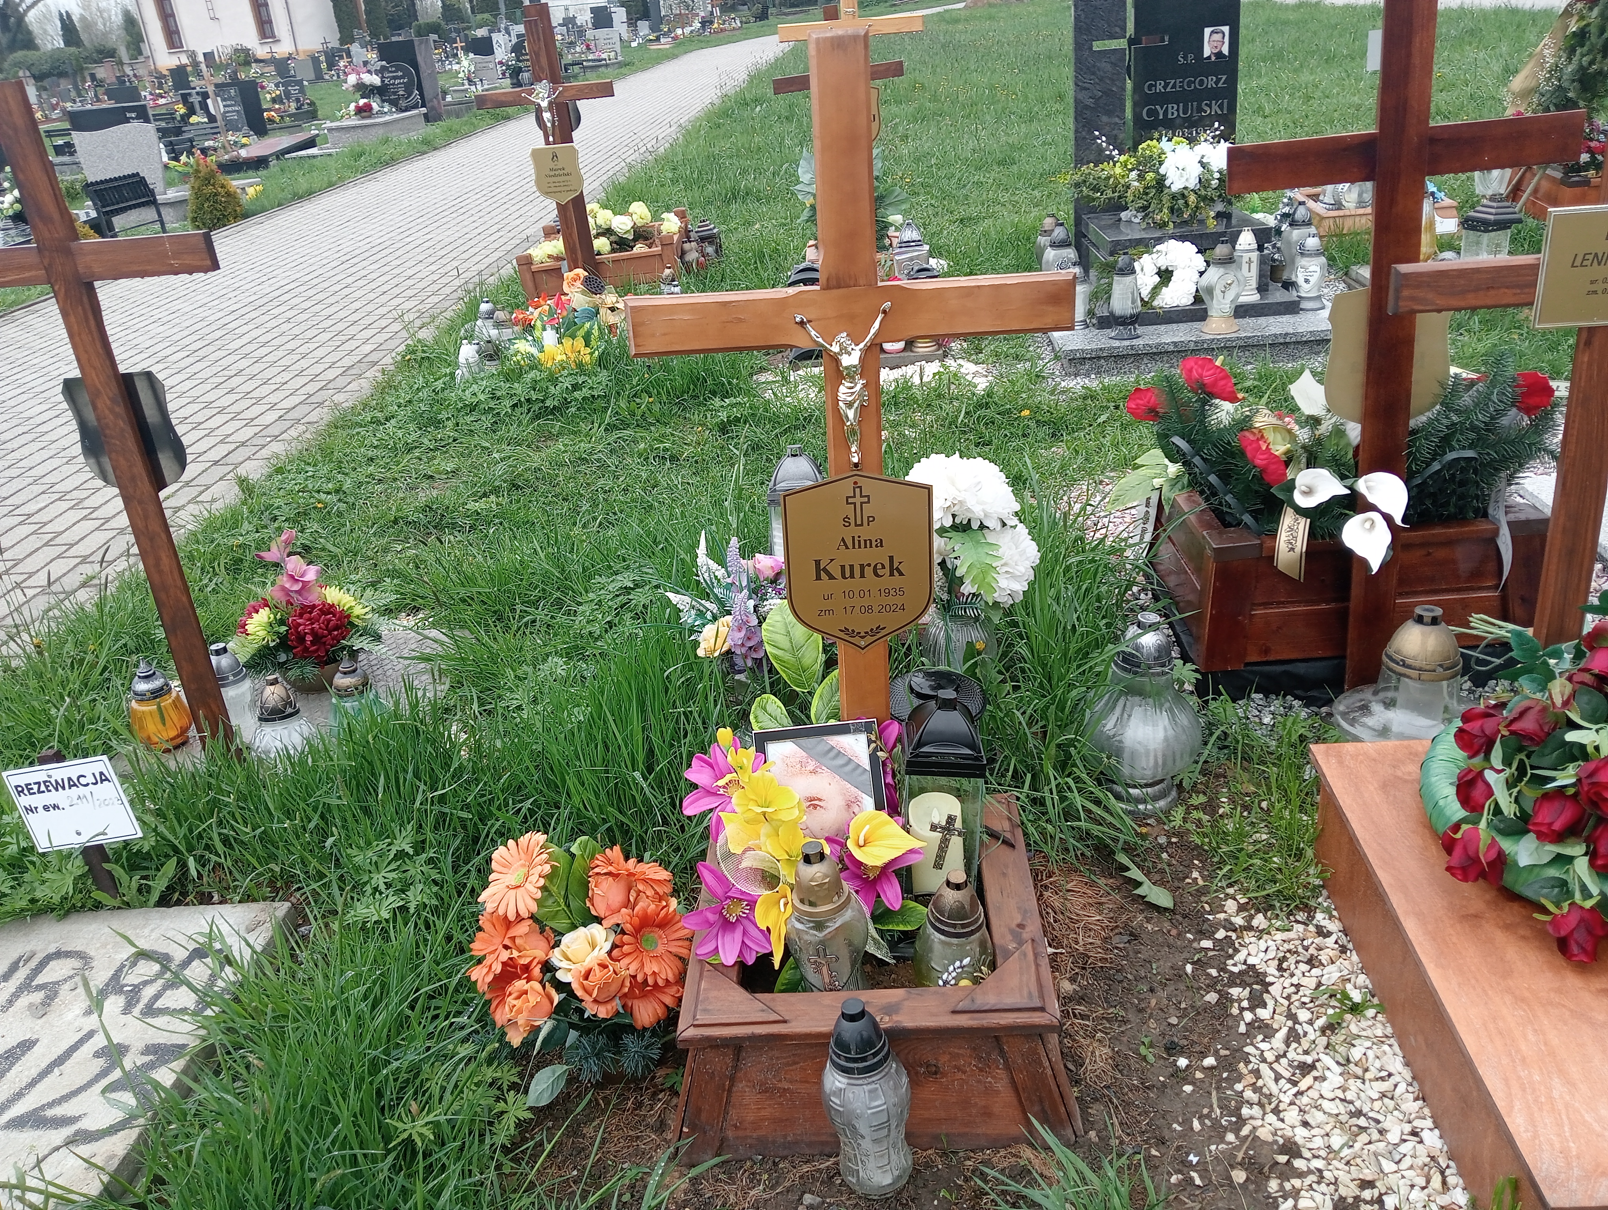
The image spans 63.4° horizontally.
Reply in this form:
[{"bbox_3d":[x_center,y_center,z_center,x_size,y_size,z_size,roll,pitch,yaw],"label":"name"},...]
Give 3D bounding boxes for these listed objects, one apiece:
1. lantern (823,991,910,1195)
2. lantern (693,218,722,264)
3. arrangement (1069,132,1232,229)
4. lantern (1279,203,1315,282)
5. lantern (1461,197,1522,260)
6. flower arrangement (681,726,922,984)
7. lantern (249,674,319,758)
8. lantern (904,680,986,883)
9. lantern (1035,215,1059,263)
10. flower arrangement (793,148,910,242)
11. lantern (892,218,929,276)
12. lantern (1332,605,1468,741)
[{"bbox_3d":[0.076,0.620,1.663,0.113,0.290,0.113,-3,25,4],"label":"lantern"},{"bbox_3d":[-0.493,-1.861,6.661,0.145,0.250,0.145,-3,25,5],"label":"lantern"},{"bbox_3d":[1.373,-1.690,5.171,0.640,0.290,0.360,-3,25,5],"label":"arrangement"},{"bbox_3d":[1.963,-1.402,5.161,0.140,0.380,0.140,-3,25,4],"label":"lantern"},{"bbox_3d":[2.910,-1.530,5.551,0.185,0.355,0.185,-13,26,-15],"label":"lantern"},{"bbox_3d":[0.001,0.354,1.830,0.330,0.300,0.230,-3,25,4],"label":"flower arrangement"},{"bbox_3d":[-0.993,0.215,2.467,0.125,0.185,0.125,-3,25,5],"label":"lantern"},{"bbox_3d":[0.205,0.279,1.849,0.108,0.345,0.108,1,26,13],"label":"lantern"},{"bbox_3d":[1.044,-1.506,5.552,0.132,0.304,0.132,-4,24,4],"label":"lantern"},{"bbox_3d":[0.222,-1.826,5.833,0.507,0.467,0.426,-4,24,4],"label":"flower arrangement"},{"bbox_3d":[0.435,-1.455,5.454,0.147,0.315,0.142,-4,24,4],"label":"lantern"},{"bbox_3d":[1.175,0.128,2.486,0.315,0.285,0.315,-3,25,4],"label":"lantern"}]

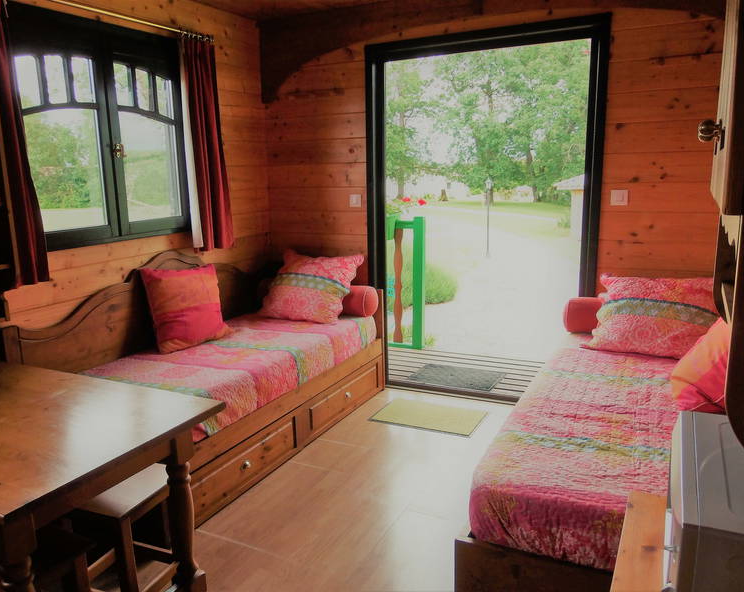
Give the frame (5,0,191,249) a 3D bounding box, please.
[{"bbox_3d":[-1.332,-0.822,2.999,0.080,1.080,1.020,5,13,27],"label":"frame"}]

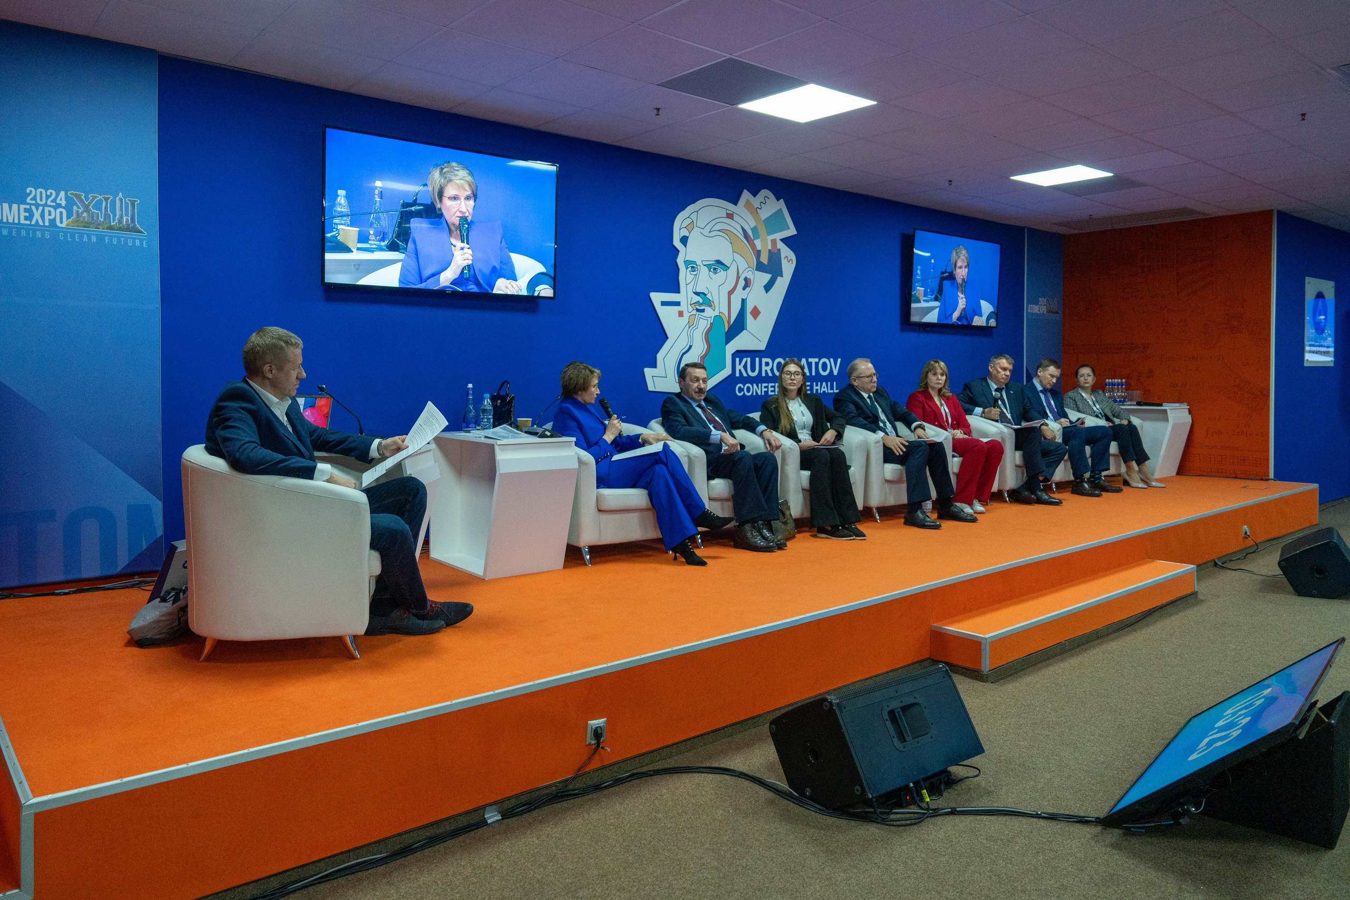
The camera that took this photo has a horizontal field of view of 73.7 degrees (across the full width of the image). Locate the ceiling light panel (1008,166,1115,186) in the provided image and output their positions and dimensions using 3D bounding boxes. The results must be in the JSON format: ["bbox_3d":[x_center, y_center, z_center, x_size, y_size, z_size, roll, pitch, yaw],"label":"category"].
[{"bbox_3d":[3.076,-2.173,7.154,0.595,0.025,0.595,-3,4,-40],"label":"ceiling light panel"}]

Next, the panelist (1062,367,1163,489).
[{"bbox_3d":[4.120,-0.269,8.639,0.560,1.150,0.950,-2,4,-39],"label":"panelist"}]

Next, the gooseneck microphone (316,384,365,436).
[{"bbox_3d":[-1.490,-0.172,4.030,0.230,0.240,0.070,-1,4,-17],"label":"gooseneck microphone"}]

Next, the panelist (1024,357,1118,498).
[{"bbox_3d":[3.444,-0.224,7.932,0.560,1.140,0.880,-2,4,-33],"label":"panelist"}]

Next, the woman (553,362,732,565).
[{"bbox_3d":[-0.188,0.042,5.011,1.000,1.080,0.560,3,4,33],"label":"woman"}]

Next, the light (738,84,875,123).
[{"bbox_3d":[0.771,-2.017,5.234,0.595,0.025,0.595,-3,4,-40],"label":"light"}]

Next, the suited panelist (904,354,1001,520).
[{"bbox_3d":[2.124,-0.128,6.923,0.500,1.110,0.880,-1,4,-25],"label":"suited panelist"}]

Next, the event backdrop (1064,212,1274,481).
[{"bbox_3d":[5.049,-1.064,9.400,0.080,2.580,2.110,-3,4,-40],"label":"event backdrop"}]

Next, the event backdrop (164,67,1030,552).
[{"bbox_3d":[0.773,-0.894,7.282,8.715,2.600,0.100,-2,3,-40],"label":"event backdrop"}]

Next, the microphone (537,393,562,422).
[{"bbox_3d":[-0.701,-0.218,5.058,0.190,0.190,0.050,-2,3,-34],"label":"microphone"}]

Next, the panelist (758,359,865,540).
[{"bbox_3d":[0.946,-0.056,6.075,0.560,1.160,0.920,-2,4,-39],"label":"panelist"}]

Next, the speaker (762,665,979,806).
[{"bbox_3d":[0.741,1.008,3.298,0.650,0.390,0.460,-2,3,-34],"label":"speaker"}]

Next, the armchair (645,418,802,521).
[{"bbox_3d":[0.187,0.177,5.724,0.800,0.750,0.750,-2,4,-39],"label":"armchair"}]

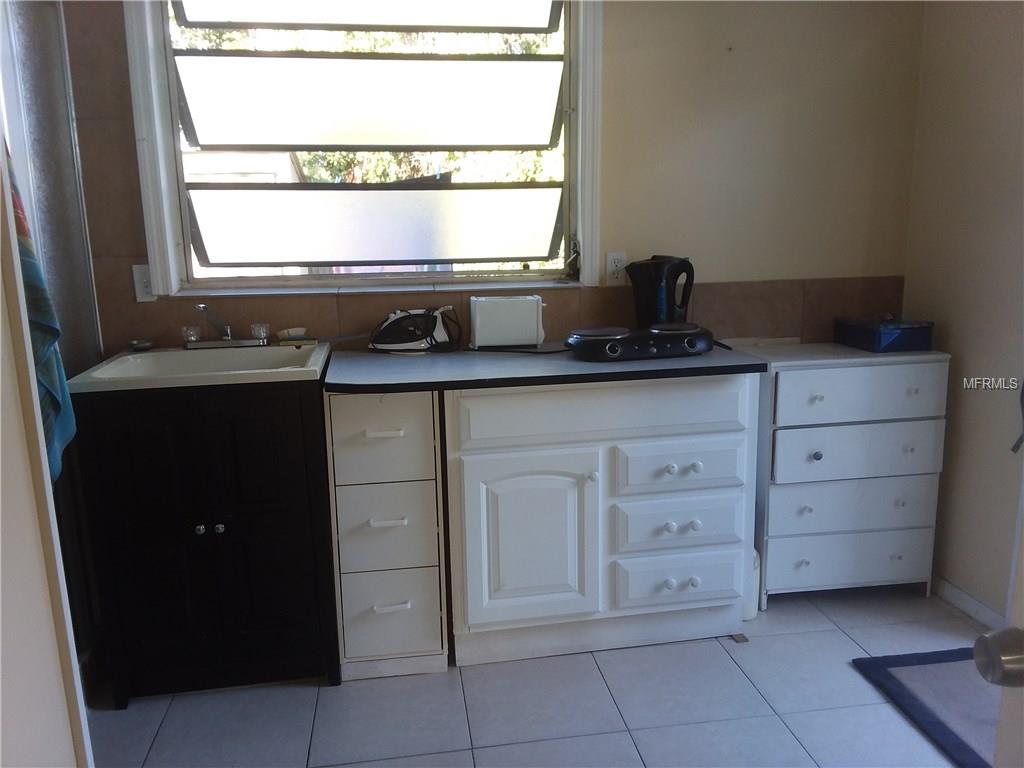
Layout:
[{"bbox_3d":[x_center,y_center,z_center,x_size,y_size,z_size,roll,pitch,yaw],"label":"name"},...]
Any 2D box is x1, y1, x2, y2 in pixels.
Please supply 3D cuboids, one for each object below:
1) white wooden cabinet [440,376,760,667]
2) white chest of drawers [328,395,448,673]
[{"bbox_3d":[0.237,0.346,2.554,0.908,0.824,0.539,-3,11,-8],"label":"white wooden cabinet"},{"bbox_3d":[-0.375,0.382,2.449,0.295,0.824,0.526,-3,11,-8],"label":"white chest of drawers"}]

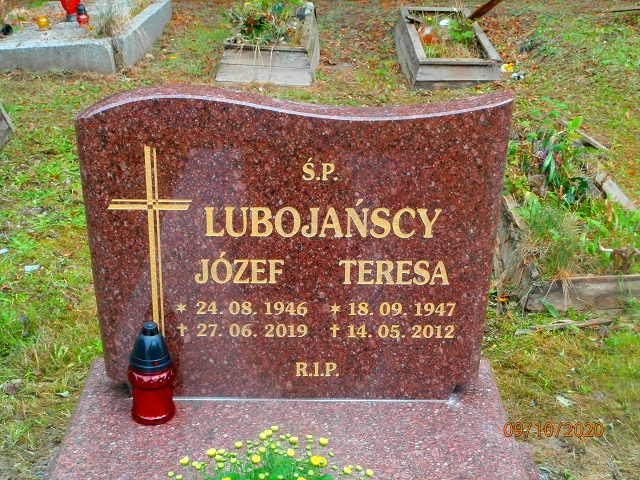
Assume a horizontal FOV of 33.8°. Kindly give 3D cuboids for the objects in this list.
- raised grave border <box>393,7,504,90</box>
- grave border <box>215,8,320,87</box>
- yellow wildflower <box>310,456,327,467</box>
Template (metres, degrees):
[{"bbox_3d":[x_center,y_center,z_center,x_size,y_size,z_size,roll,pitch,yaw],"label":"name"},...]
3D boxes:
[{"bbox_3d":[0.924,-1.460,7.839,0.585,0.200,1.800,1,23,0],"label":"raised grave border"},{"bbox_3d":[-0.340,-1.480,7.903,0.650,0.215,1.720,1,23,2],"label":"grave border"},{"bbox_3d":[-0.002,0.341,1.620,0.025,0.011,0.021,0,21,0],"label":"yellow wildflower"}]

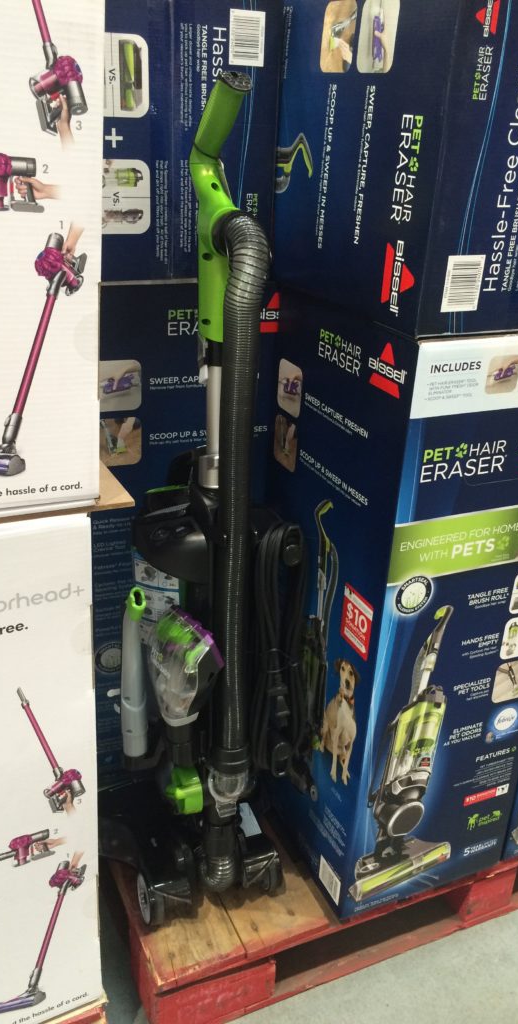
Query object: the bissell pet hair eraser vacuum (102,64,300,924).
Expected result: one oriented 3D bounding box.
[{"bbox_3d":[-0.089,0.037,1.184,0.333,1.135,0.306,-8,27,-24],"label":"bissell pet hair eraser vacuum"}]

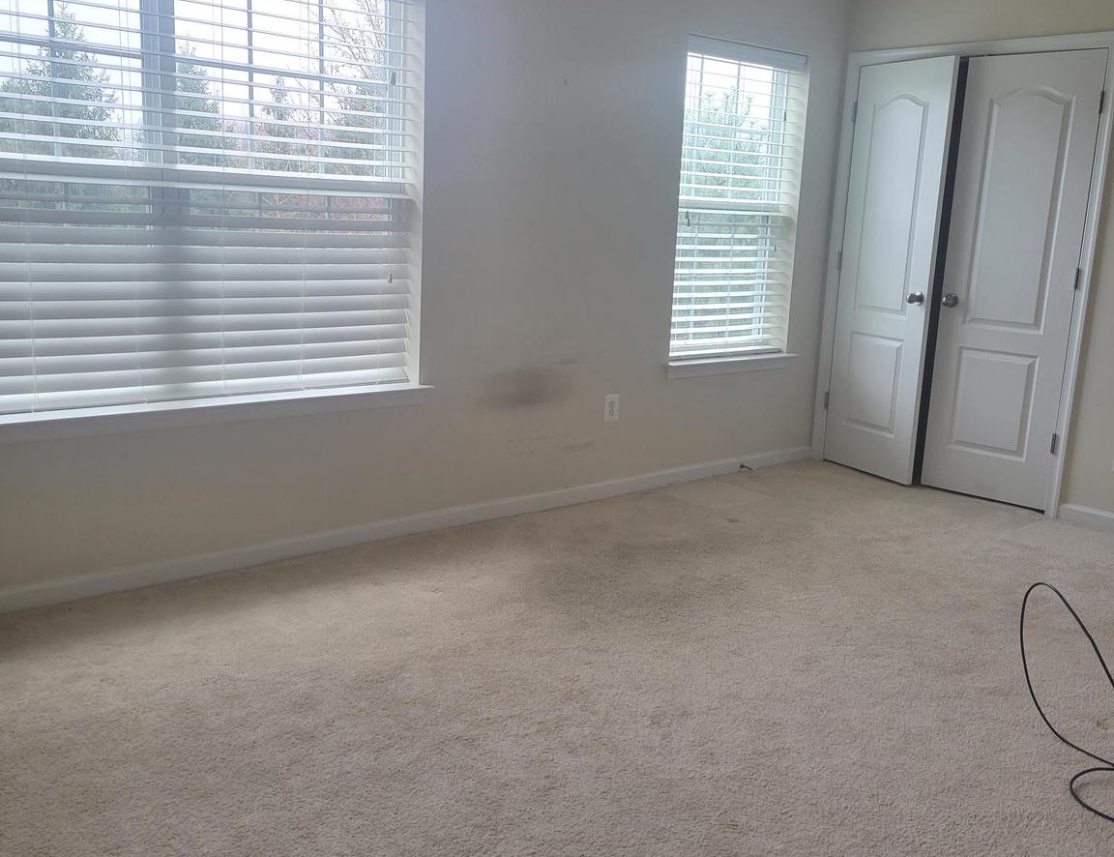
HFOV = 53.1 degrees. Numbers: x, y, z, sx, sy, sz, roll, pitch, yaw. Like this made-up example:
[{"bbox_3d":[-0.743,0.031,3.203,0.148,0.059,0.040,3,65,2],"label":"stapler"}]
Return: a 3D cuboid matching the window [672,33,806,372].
[{"bbox_3d":[0.850,-1.060,5.337,0.865,1.464,0.120,-7,15,-40],"label":"window"}]

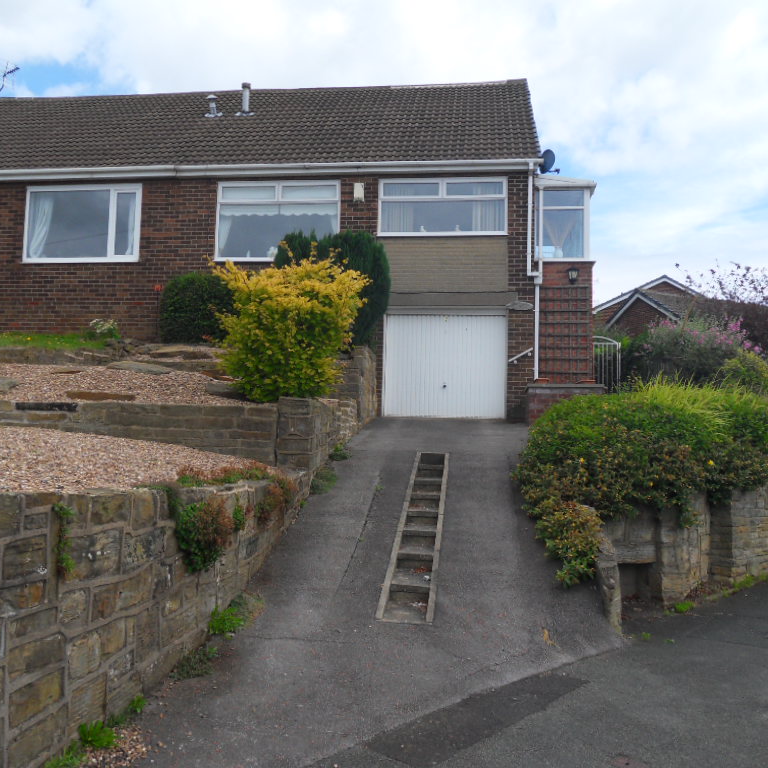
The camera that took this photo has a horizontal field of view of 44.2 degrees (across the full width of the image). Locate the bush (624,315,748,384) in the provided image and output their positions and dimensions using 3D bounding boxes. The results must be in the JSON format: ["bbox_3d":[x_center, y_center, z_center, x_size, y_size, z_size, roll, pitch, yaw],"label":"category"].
[{"bbox_3d":[4.985,-0.552,15.600,1.950,1.150,1.500,1,-4,10],"label":"bush"}]

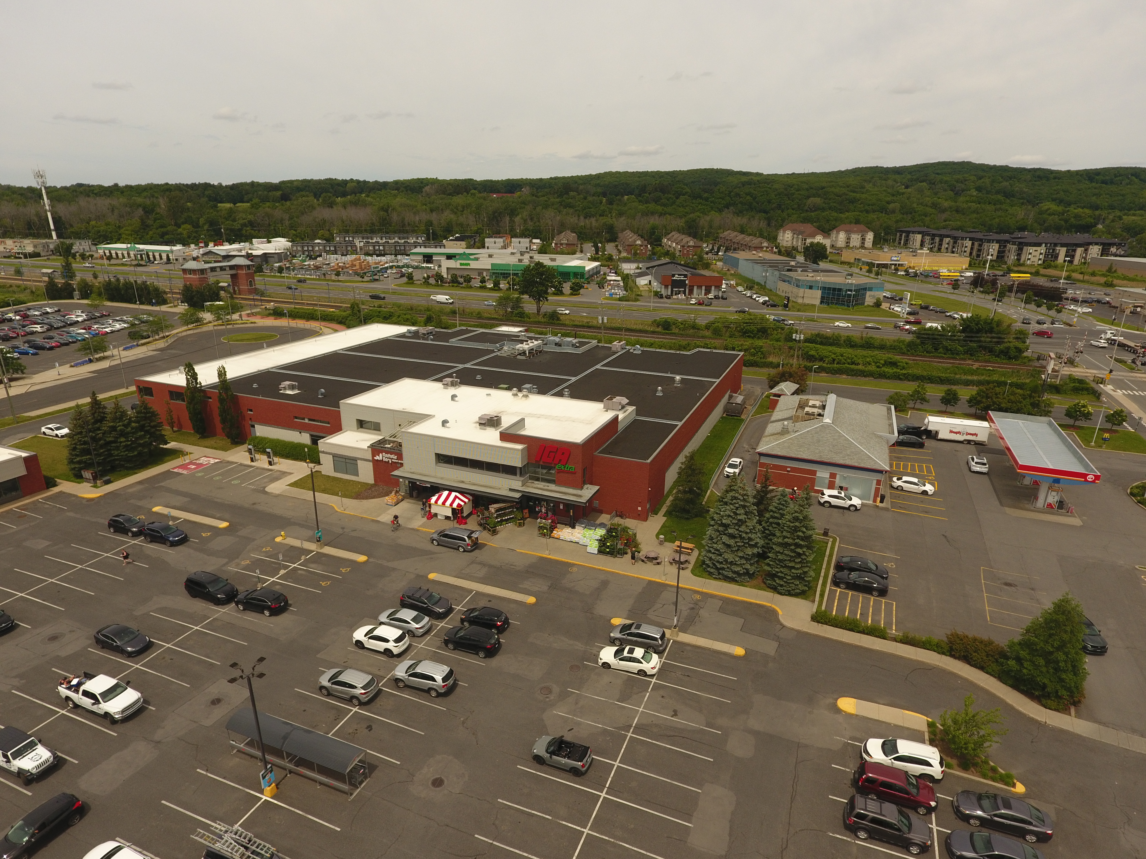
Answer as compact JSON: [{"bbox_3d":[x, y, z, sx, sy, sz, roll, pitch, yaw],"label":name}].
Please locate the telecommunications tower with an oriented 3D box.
[{"bbox_3d":[-355.536,-147.777,449.274,7.500,55.000,7.500,-13,23,-35],"label":"telecommunications tower"}]

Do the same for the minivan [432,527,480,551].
[{"bbox_3d":[-11.843,10.796,66.306,5.150,1.750,1.980,9,21,23],"label":"minivan"}]

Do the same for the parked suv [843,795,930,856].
[{"bbox_3d":[17.194,21.323,35.993,4.430,1.740,1.820,6,20,19],"label":"parked suv"}]

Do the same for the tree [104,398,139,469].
[{"bbox_3d":[-59.409,0.361,86.723,4.300,9.300,4.300,-12,22,-34],"label":"tree"}]

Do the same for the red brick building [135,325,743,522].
[{"bbox_3d":[-19.375,-7.732,111.891,84.000,9.000,68.000,8,20,22],"label":"red brick building"}]

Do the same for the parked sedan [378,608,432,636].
[{"bbox_3d":[-13.811,15.517,53.892,4.620,1.450,1.810,8,20,20],"label":"parked sedan"}]

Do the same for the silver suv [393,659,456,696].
[{"bbox_3d":[-10.761,17.772,47.943,4.685,1.700,1.885,8,20,20],"label":"silver suv"}]

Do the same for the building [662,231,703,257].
[{"bbox_3d":[69.388,-115.566,412.058,13.600,11.000,62.000,0,20,0],"label":"building"}]

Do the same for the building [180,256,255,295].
[{"bbox_3d":[-128.267,-55.587,243.324,7.000,14.000,27.000,8,20,22],"label":"building"}]

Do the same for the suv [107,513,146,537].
[{"bbox_3d":[-46.718,9.957,69.528,4.340,1.620,1.810,7,20,19],"label":"suv"}]

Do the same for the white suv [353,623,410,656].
[{"bbox_3d":[-14.918,16.314,51.762,4.550,1.680,1.840,7,20,21],"label":"white suv"}]

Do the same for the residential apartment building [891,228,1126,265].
[{"bbox_3d":[322.114,-140.621,502.616,62.000,16.000,190.000,0,19,0],"label":"residential apartment building"}]

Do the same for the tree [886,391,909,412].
[{"bbox_3d":[54.502,-4.822,110.806,3.400,3.500,3.400,7,20,22],"label":"tree"}]

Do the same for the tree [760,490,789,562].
[{"bbox_3d":[20.341,8.966,64.970,3.700,6.800,3.700,7,20,22],"label":"tree"}]

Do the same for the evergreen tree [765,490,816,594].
[{"bbox_3d":[20.268,9.754,60.358,4.700,9.800,4.700,7,20,19],"label":"evergreen tree"}]

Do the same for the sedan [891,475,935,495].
[{"bbox_3d":[42.380,7.000,82.500,4.780,1.450,1.830,11,21,28],"label":"sedan"}]

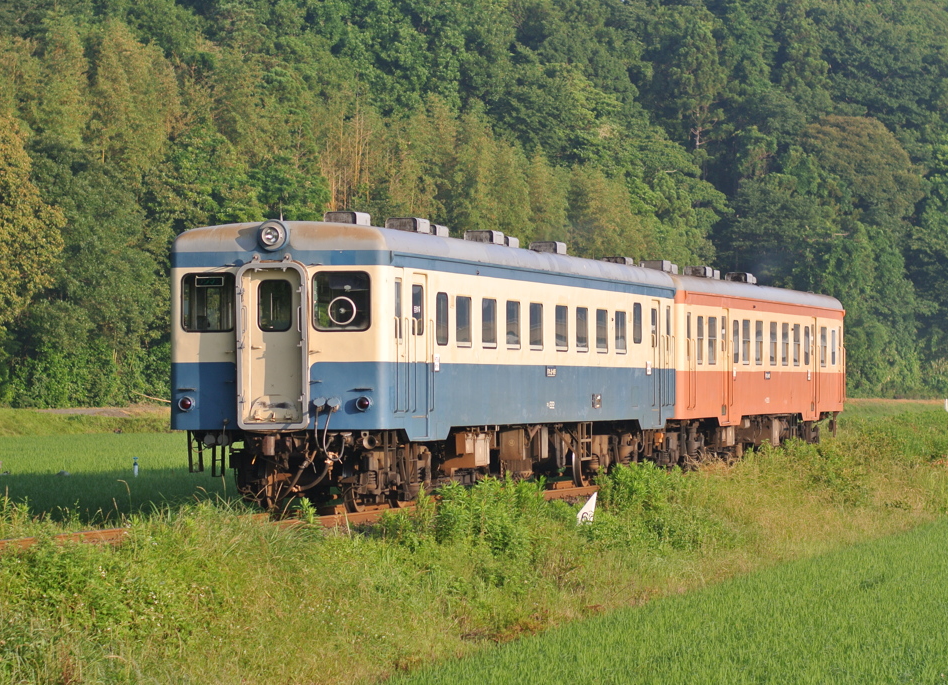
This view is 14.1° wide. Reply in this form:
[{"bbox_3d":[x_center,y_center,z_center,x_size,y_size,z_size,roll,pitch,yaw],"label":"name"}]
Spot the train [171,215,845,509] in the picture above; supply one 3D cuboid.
[{"bbox_3d":[2.232,0.444,67.503,2.900,3.920,39.800,0,-1,14],"label":"train"}]

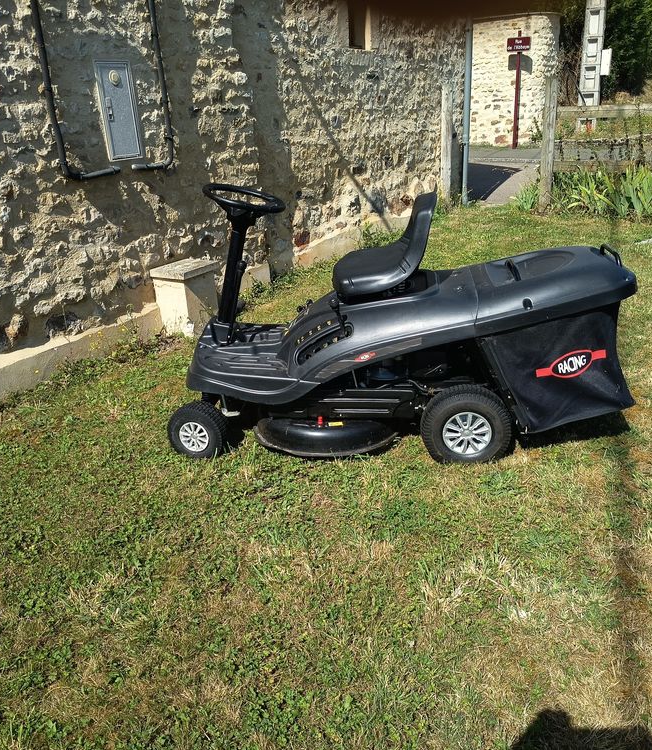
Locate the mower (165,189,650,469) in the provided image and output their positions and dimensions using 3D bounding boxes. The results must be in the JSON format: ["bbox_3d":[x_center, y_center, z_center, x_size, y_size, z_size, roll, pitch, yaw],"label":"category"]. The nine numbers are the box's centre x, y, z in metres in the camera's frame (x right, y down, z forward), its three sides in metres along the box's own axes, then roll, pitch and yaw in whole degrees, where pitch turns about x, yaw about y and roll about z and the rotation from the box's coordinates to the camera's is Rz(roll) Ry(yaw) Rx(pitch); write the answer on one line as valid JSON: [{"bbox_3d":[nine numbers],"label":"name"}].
[{"bbox_3d":[0.295,-0.263,2.827,1.800,1.060,0.710,0,23,9],"label":"mower"}]

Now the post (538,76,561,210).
[{"bbox_3d":[2.392,-2.488,7.457,0.125,1.380,0.120,10,26,30],"label":"post"}]

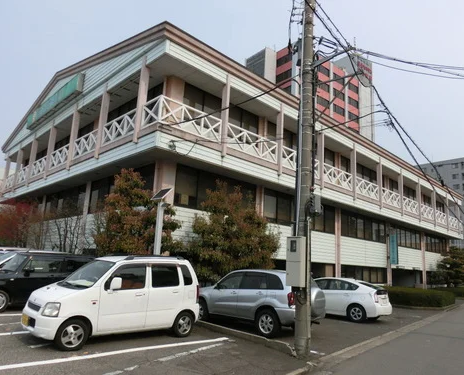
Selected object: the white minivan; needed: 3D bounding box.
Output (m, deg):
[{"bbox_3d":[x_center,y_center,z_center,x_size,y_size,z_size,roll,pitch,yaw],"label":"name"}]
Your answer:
[{"bbox_3d":[-2.395,2.236,7.471,3.395,1.660,1.475,14,-17,-43],"label":"white minivan"}]

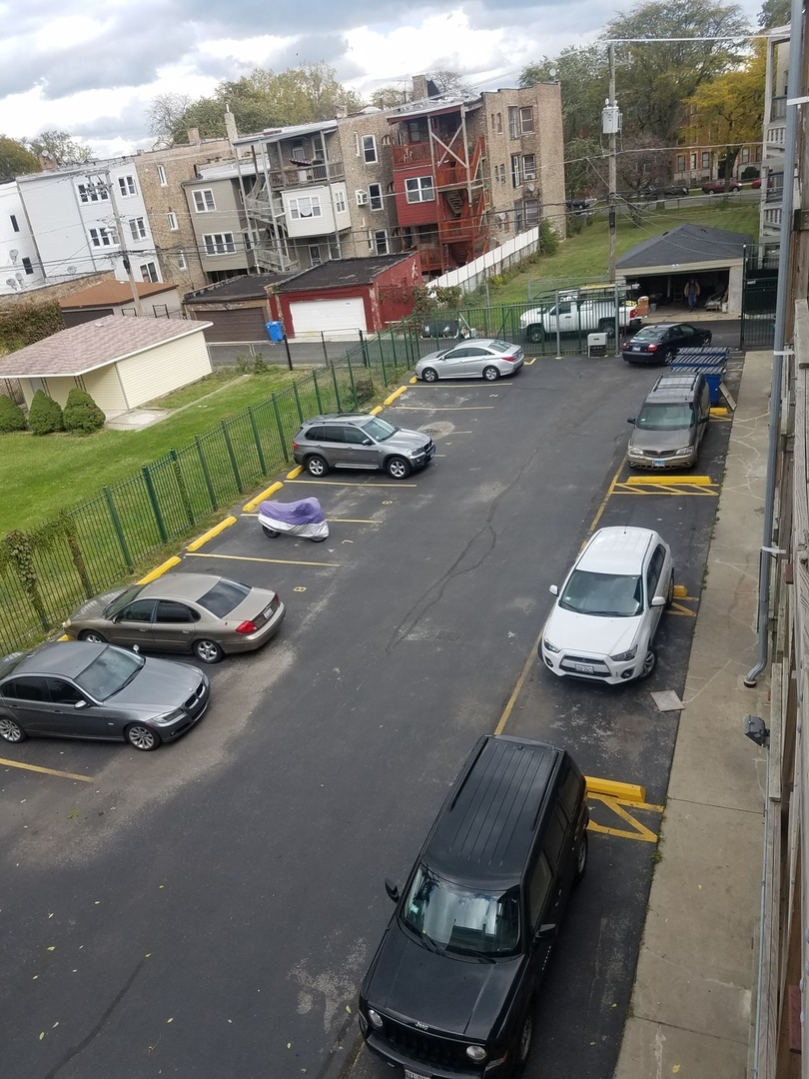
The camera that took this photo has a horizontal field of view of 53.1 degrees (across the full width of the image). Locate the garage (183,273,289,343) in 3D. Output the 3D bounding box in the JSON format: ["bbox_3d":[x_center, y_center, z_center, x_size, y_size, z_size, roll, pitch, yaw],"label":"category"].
[{"bbox_3d":[-9.636,-15.350,53.169,6.400,3.300,6.900,3,27,24],"label":"garage"}]

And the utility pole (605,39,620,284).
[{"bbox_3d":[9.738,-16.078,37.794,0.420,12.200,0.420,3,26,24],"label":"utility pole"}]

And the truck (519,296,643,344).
[{"bbox_3d":[8.694,-10.796,38.949,5.750,2.000,2.020,2,26,22],"label":"truck"}]

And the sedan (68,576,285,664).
[{"bbox_3d":[-5.103,1.523,17.644,5.020,1.420,1.860,1,26,19],"label":"sedan"}]

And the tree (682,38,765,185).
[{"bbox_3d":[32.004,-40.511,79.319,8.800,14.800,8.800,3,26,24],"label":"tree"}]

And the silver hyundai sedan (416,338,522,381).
[{"bbox_3d":[2.798,-7.750,34.834,4.820,1.470,1.835,3,26,24],"label":"silver hyundai sedan"}]

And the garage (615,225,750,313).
[{"bbox_3d":[14.478,-14.201,42.066,6.150,4.050,7.400,3,26,24],"label":"garage"}]

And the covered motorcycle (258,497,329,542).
[{"bbox_3d":[-2.968,-0.567,21.734,2.120,1.200,0.780,4,28,26],"label":"covered motorcycle"}]

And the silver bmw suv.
[{"bbox_3d":[-1.290,-3.137,26.066,4.860,1.760,1.930,3,27,24],"label":"silver bmw suv"}]

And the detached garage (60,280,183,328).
[{"bbox_3d":[-21.420,-17.456,60.777,6.700,3.850,7.400,3,27,24],"label":"detached garage"}]

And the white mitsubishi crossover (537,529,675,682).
[{"bbox_3d":[3.885,1.095,15.106,1.780,1.630,4.295,4,26,25],"label":"white mitsubishi crossover"}]

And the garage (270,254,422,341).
[{"bbox_3d":[-3.239,-15.519,51.269,6.500,3.500,8.000,3,27,24],"label":"garage"}]

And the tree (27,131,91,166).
[{"bbox_3d":[-44.831,-45.143,110.275,11.500,18.500,11.500,3,27,24],"label":"tree"}]

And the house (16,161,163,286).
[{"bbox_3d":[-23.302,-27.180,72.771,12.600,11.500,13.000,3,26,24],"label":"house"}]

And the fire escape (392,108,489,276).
[{"bbox_3d":[2.824,-23.092,55.897,5.200,11.100,4.300,3,26,24],"label":"fire escape"}]

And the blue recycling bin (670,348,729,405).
[{"bbox_3d":[10.449,-5.776,28.766,1.800,1.150,3.500,3,27,24],"label":"blue recycling bin"}]

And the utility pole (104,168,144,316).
[{"bbox_3d":[-17.033,-17.098,50.097,0.360,10.650,0.360,3,26,24],"label":"utility pole"}]

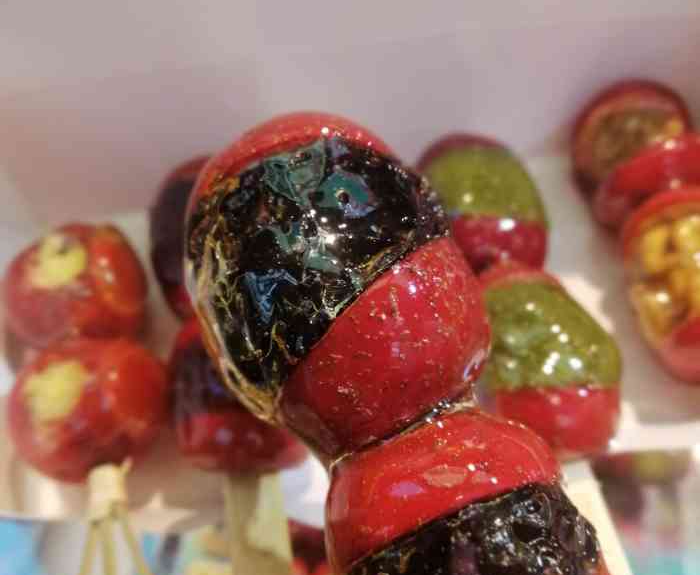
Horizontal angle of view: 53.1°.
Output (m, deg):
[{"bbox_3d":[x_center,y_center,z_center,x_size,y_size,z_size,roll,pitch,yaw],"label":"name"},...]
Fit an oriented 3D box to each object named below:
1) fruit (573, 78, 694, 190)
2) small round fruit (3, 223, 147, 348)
[{"bbox_3d":[0.095,-0.050,0.236,0.041,0.041,0.043,-13,56,-7],"label":"fruit"},{"bbox_3d":[-0.085,0.000,0.216,0.044,0.044,0.042,-9,65,-4],"label":"small round fruit"}]

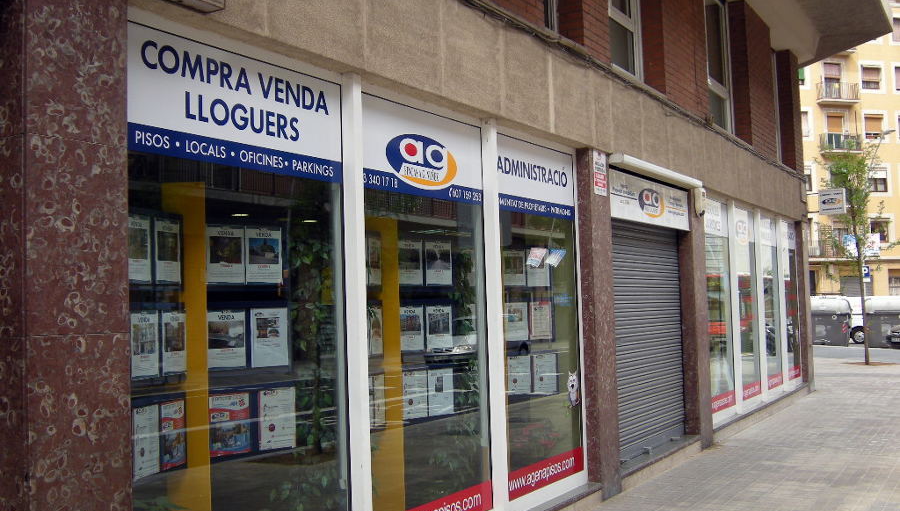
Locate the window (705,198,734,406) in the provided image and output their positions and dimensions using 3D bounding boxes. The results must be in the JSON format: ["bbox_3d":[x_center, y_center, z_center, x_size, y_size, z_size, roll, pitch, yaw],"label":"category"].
[{"bbox_3d":[3.147,0.571,11.581,0.070,2.465,1.240,-3,-3,30],"label":"window"}]

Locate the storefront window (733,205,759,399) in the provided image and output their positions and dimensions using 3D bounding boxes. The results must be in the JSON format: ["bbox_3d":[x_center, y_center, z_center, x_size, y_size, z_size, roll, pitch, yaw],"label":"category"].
[{"bbox_3d":[3.845,0.611,12.794,0.070,2.465,1.180,-3,-3,30],"label":"storefront window"}]

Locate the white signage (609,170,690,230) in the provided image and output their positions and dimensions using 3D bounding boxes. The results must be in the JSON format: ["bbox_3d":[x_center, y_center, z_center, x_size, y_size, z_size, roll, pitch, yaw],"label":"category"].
[{"bbox_3d":[1.883,-0.483,9.130,0.060,0.408,2.270,-3,-3,30],"label":"white signage"}]

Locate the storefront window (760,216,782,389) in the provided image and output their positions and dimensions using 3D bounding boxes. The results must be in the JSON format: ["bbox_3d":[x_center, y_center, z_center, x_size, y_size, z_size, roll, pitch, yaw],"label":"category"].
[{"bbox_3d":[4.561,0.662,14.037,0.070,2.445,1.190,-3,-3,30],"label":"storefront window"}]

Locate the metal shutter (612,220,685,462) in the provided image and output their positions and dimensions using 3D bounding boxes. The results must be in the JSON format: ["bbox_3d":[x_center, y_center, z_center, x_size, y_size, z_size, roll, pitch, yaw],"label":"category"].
[{"bbox_3d":[1.838,0.773,9.206,0.080,2.090,2.110,-3,-3,30],"label":"metal shutter"}]

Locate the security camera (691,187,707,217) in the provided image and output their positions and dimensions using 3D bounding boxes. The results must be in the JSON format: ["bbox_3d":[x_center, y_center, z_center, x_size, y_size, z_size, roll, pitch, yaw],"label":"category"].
[{"bbox_3d":[2.603,-0.545,10.229,0.118,0.300,0.150,-3,-3,30],"label":"security camera"}]

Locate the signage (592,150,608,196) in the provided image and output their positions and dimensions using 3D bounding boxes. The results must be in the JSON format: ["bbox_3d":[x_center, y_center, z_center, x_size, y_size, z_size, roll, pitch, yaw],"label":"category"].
[{"bbox_3d":[1.218,-0.658,7.925,0.020,0.345,0.280,-3,-3,30],"label":"signage"}]

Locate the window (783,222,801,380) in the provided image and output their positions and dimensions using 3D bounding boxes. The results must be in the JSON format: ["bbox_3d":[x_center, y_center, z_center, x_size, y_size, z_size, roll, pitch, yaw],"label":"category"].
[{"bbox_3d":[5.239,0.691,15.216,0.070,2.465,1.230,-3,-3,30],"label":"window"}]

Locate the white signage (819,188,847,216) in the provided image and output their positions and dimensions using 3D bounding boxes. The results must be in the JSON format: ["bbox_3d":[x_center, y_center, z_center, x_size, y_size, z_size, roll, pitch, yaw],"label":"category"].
[{"bbox_3d":[6.037,-0.832,15.626,0.400,0.430,0.150,-3,-3,30],"label":"white signage"}]

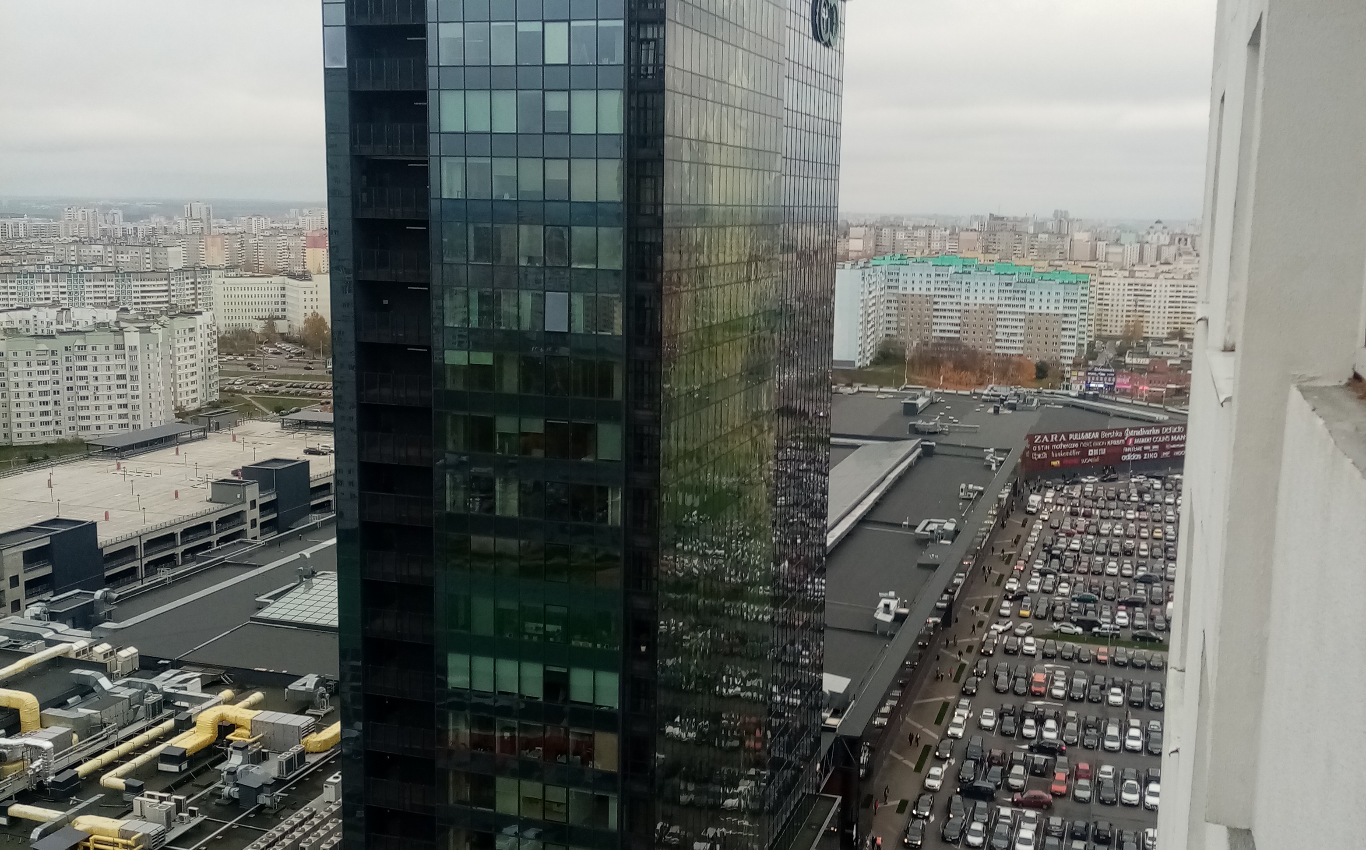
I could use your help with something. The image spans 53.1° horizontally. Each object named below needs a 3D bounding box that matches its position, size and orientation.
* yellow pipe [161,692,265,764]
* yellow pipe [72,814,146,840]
[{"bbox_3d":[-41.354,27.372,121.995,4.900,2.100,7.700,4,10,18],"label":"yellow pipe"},{"bbox_3d":[-44.038,30.670,104.107,5.100,1.200,1.900,4,10,18],"label":"yellow pipe"}]

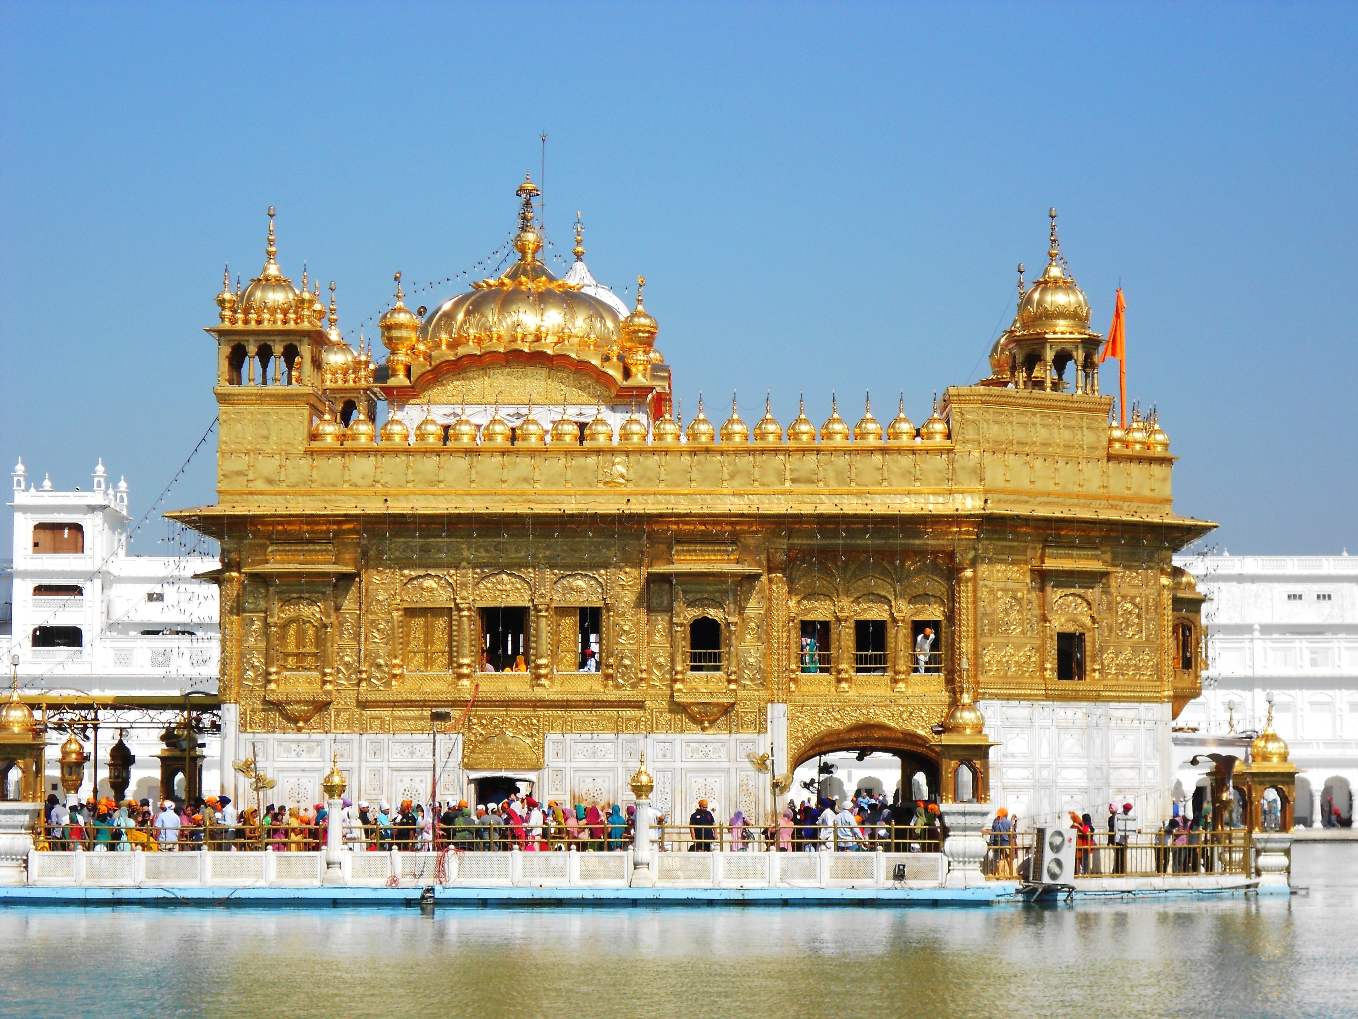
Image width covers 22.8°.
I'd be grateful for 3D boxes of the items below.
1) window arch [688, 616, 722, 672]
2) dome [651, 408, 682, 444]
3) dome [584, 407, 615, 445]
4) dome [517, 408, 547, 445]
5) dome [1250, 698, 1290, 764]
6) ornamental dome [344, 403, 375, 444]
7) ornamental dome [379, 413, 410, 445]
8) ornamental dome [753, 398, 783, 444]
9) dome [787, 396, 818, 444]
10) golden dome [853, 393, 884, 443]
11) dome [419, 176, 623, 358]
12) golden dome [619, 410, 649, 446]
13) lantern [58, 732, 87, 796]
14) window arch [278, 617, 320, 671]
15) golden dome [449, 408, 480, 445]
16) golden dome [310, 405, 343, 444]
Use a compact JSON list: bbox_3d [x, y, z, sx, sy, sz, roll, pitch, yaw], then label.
[{"bbox_3d":[0.614,3.158,78.914,0.806,1.328,0.200,0,-5,1],"label":"window arch"},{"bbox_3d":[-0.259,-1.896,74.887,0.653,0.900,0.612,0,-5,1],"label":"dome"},{"bbox_3d":[-1.779,-1.909,74.918,0.653,0.971,0.612,0,-5,1],"label":"dome"},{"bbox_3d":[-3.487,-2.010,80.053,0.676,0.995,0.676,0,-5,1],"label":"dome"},{"bbox_3d":[13.260,4.941,75.637,0.877,1.531,0.877,0,-5,1],"label":"dome"},{"bbox_3d":[-7.090,-1.947,75.027,0.653,0.997,0.612,0,-5,1],"label":"ornamental dome"},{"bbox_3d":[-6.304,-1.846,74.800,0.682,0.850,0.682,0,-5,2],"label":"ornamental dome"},{"bbox_3d":[1.957,-1.969,74.535,0.656,1.058,0.656,0,-5,2],"label":"ornamental dome"},{"bbox_3d":[2.718,-1.968,74.509,0.679,1.058,0.679,0,-5,2],"label":"dome"},{"bbox_3d":[4.489,-2.144,79.964,0.675,1.176,0.675,0,-5,1],"label":"golden dome"},{"bbox_3d":[-3.747,-5.812,81.057,4.970,4.374,4.970,0,-5,2],"label":"dome"},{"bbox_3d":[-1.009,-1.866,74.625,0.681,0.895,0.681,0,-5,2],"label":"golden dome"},{"bbox_3d":[-13.854,5.835,77.157,0.631,1.412,0.631,0,-5,2],"label":"lantern"},{"bbox_3d":[-8.310,2.944,73.710,0.927,1.186,0.250,0,-5,2],"label":"window arch"},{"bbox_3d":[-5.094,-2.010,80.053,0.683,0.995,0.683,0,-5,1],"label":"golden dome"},{"bbox_3d":[-7.815,-1.913,74.855,0.683,0.957,0.683,0,-5,2],"label":"golden dome"}]

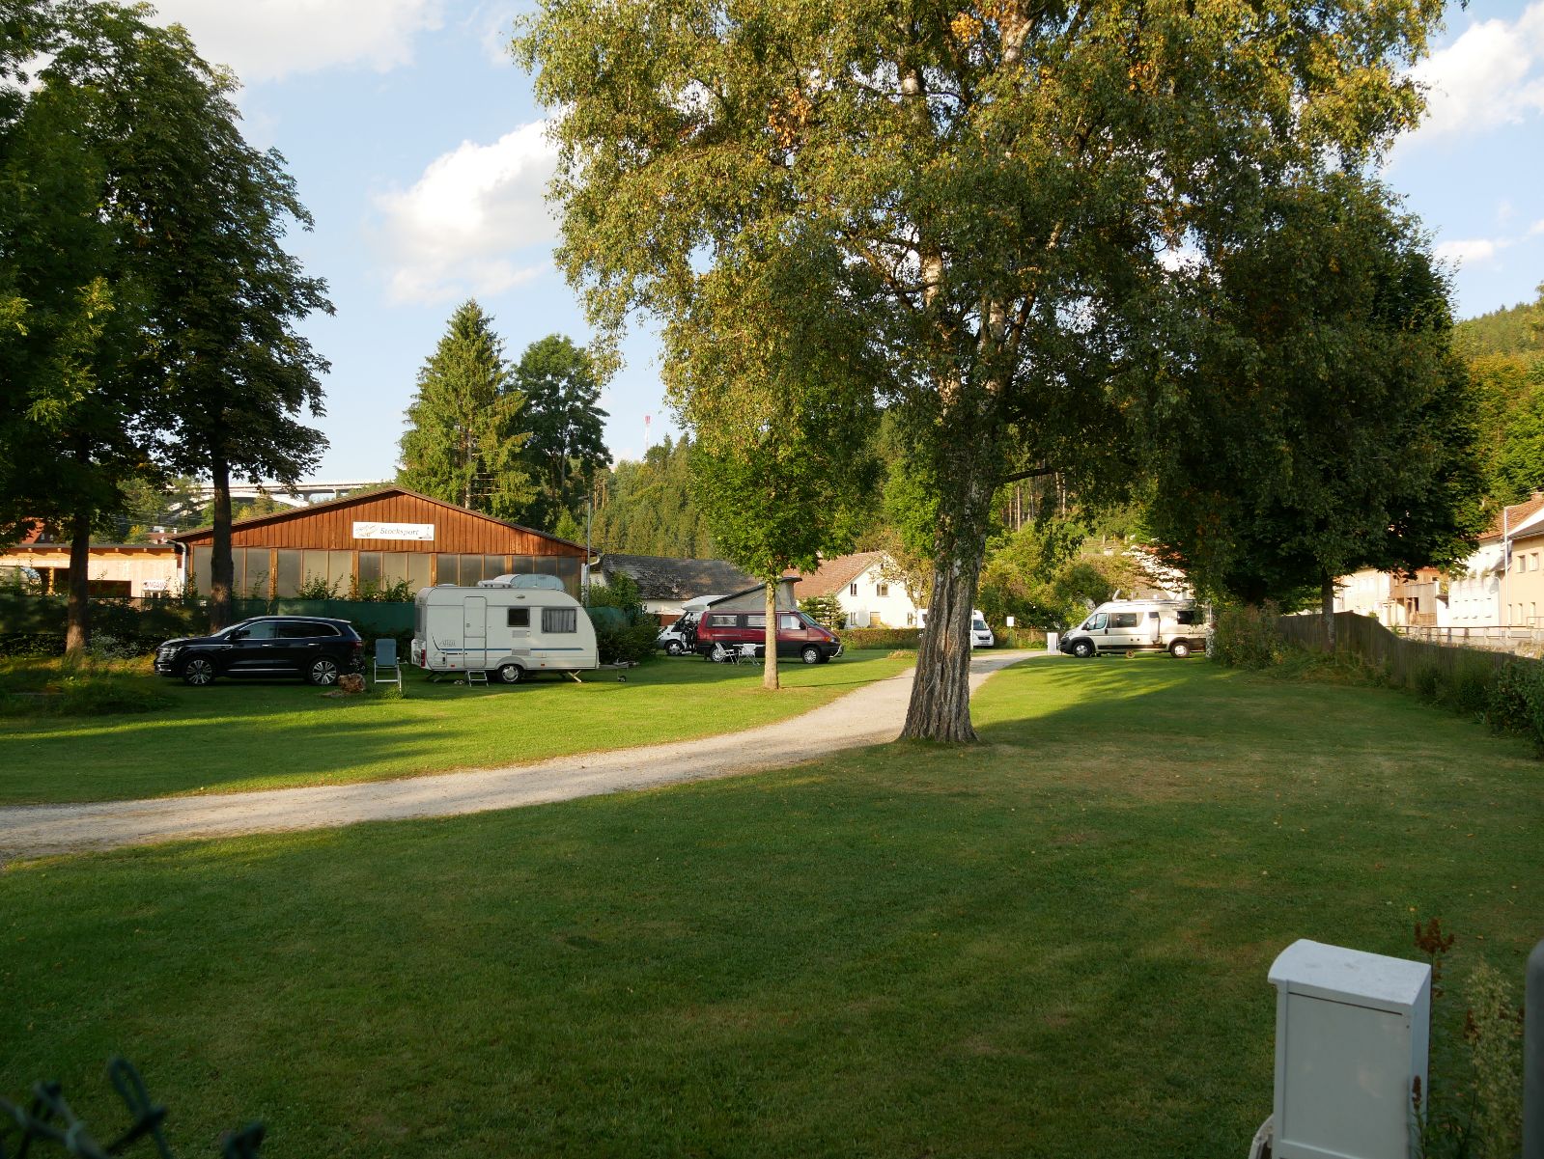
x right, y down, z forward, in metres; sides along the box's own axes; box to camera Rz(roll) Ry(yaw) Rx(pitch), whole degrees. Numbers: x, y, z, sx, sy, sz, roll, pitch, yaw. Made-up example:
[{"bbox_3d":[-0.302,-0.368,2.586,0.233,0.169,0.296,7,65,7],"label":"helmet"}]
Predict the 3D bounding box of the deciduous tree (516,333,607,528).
[{"bbox_3d":[-14.907,-6.164,88.516,7.500,22.300,7.500,0,-3,0],"label":"deciduous tree"}]

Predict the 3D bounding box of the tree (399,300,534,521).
[{"bbox_3d":[-19.575,-6.634,80.520,8.200,22.200,8.200,0,-3,0],"label":"tree"}]

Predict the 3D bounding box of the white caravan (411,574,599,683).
[{"bbox_3d":[-7.090,1.417,33.543,4.550,2.650,2.200,1,-3,-23],"label":"white caravan"}]

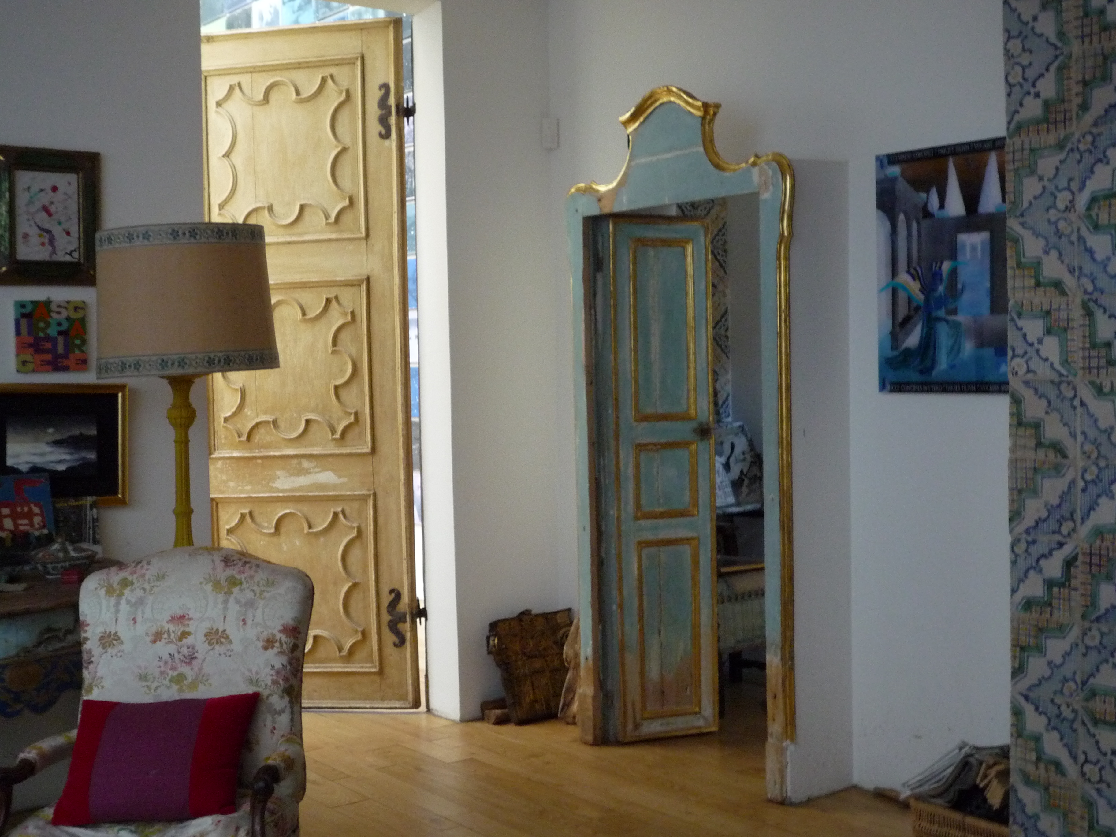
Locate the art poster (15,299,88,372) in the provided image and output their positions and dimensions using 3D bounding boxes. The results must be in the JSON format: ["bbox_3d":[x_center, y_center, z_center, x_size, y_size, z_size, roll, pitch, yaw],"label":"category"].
[{"bbox_3d":[-1.605,-0.261,4.514,0.223,0.223,0.025,-3,3,-40],"label":"art poster"}]

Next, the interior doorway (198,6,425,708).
[{"bbox_3d":[-1.102,-0.200,5.902,1.037,2.796,0.060,-1,2,13],"label":"interior doorway"}]

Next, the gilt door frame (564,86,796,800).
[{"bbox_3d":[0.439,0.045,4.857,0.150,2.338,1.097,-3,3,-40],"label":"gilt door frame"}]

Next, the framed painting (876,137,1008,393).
[{"bbox_3d":[1.185,-0.452,4.306,0.020,0.751,0.537,-3,3,-40],"label":"framed painting"}]

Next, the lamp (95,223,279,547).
[{"bbox_3d":[-1.078,0.361,4.172,0.540,1.831,0.540,-2,3,-15],"label":"lamp"}]

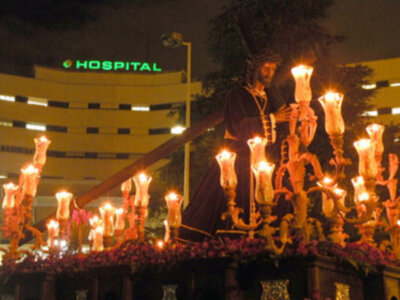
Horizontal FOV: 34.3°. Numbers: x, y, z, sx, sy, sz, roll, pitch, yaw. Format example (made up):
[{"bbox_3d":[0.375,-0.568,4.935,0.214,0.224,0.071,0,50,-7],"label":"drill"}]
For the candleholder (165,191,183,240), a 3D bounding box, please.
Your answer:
[{"bbox_3d":[-0.246,0.617,6.000,0.168,0.440,0.168,1,-12,0],"label":"candleholder"}]

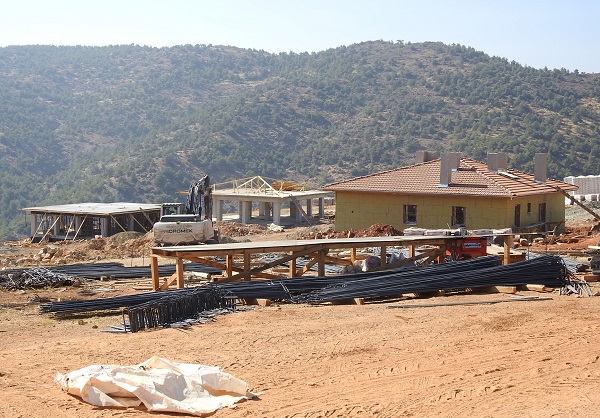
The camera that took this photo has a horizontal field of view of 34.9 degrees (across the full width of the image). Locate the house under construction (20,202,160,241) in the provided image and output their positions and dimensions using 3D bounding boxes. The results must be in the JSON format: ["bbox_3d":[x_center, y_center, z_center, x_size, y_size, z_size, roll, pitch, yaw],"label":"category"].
[{"bbox_3d":[-25.266,1.694,119.994,13.300,3.400,12.901,2,5,26],"label":"house under construction"}]

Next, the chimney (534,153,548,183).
[{"bbox_3d":[17.237,-2.943,68.054,0.720,2.106,0.550,3,5,33],"label":"chimney"}]

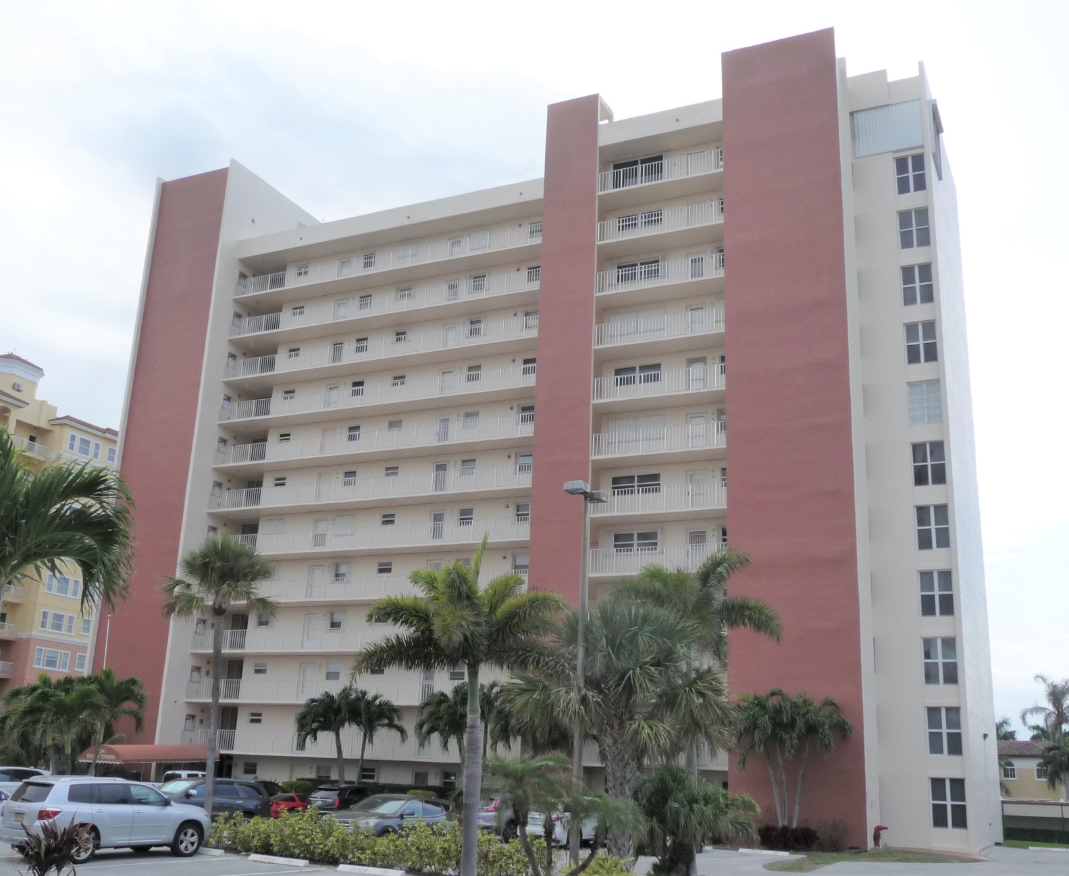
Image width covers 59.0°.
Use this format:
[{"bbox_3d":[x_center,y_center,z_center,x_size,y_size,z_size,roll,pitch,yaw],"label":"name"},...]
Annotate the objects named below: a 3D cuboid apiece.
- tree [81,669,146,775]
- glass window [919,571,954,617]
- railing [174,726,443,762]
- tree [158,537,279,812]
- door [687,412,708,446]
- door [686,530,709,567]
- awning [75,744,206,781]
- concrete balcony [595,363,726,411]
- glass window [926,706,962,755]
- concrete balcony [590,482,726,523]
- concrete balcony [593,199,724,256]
[{"bbox_3d":[-21.296,14.979,47.509,3.171,6.680,3.106,9,-17,-22],"label":"tree"},{"bbox_3d":[16.388,6.336,38.476,1.280,1.780,0.120,-4,-15,23],"label":"glass window"},{"bbox_3d":[-11.226,16.574,51.039,19.364,1.391,1.751,-4,-17,22],"label":"railing"},{"bbox_3d":[-9.602,7.357,28.630,3.384,9.097,3.315,7,-17,-17],"label":"tree"},{"bbox_3d":[7.460,-0.156,43.282,1.000,2.000,0.100,-6,-18,25],"label":"door"},{"bbox_3d":[7.309,5.135,42.256,0.980,2.040,0.120,-4,-15,23],"label":"door"},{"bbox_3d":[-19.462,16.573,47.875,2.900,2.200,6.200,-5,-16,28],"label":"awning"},{"bbox_3d":[6.002,-2.289,43.580,6.450,1.300,1.600,-6,-18,25],"label":"concrete balcony"},{"bbox_3d":[16.050,11.481,36.956,1.260,1.850,0.120,-6,-18,25],"label":"glass window"},{"bbox_3d":[5.820,2.979,43.115,6.287,1.180,1.700,-4,-15,23],"label":"concrete balcony"},{"bbox_3d":[6.148,-9.674,44.178,6.032,1.110,1.700,-5,-18,22],"label":"concrete balcony"}]

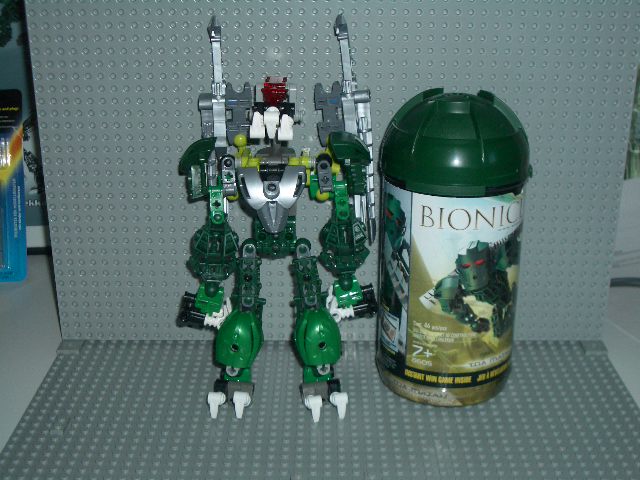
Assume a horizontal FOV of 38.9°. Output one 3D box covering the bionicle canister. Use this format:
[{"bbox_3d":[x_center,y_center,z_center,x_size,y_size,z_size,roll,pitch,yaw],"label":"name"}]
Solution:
[{"bbox_3d":[0.082,0.002,0.568,0.090,0.190,0.090,0,20,0],"label":"bionicle canister"}]

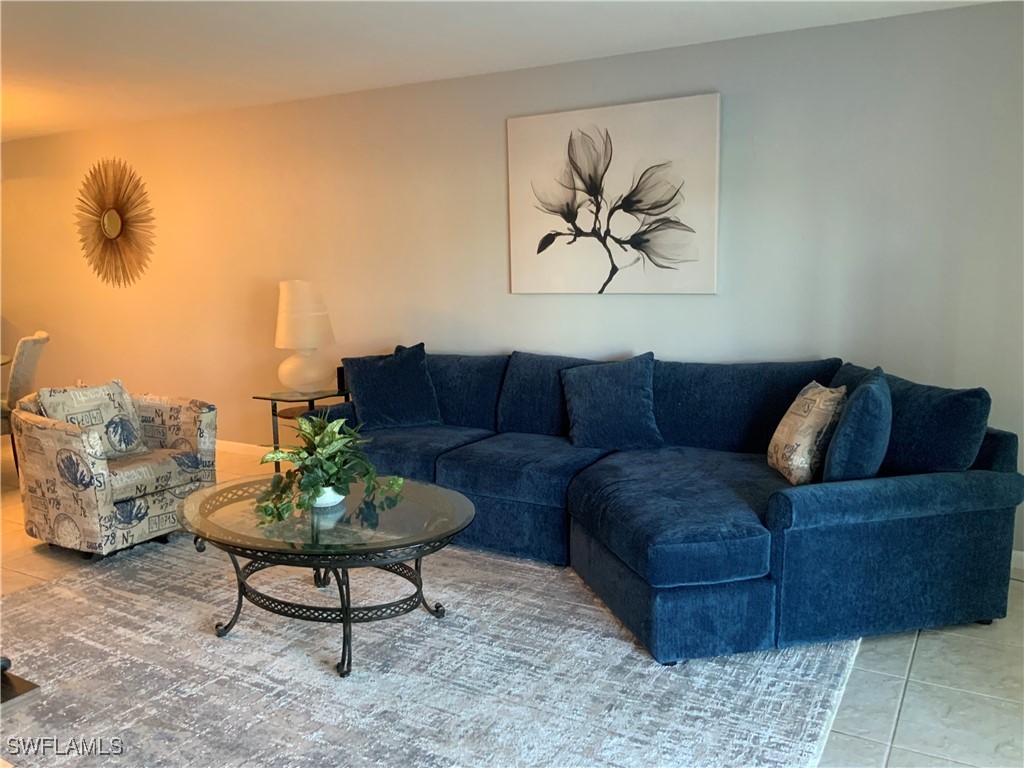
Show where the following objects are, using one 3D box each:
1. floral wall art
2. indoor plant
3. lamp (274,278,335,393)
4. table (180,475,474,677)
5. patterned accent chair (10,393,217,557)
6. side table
[{"bbox_3d":[0.508,-0.965,4.562,1.188,0.968,0.036,4,11,30],"label":"floral wall art"},{"bbox_3d":[-0.707,0.297,3.323,0.540,0.360,0.450,-3,10,-13],"label":"indoor plant"},{"bbox_3d":[-1.321,-0.307,5.492,0.385,0.700,0.385,-4,10,-13],"label":"lamp"},{"bbox_3d":[-0.731,0.721,3.398,1.300,0.505,0.950,4,11,30],"label":"table"},{"bbox_3d":[-2.125,0.429,4.596,0.790,0.755,0.750,5,11,33],"label":"patterned accent chair"},{"bbox_3d":[-1.265,0.354,5.441,0.470,0.590,0.530,4,11,30],"label":"side table"}]

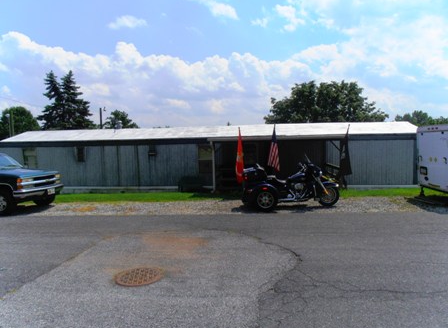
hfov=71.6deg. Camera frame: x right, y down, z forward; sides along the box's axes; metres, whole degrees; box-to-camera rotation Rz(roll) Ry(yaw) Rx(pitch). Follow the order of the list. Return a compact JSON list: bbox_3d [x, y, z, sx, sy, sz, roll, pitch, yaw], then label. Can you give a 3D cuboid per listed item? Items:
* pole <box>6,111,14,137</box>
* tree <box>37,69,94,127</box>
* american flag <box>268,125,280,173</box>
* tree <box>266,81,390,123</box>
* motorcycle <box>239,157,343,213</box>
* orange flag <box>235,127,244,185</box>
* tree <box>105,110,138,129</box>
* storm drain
[{"bbox_3d":[-18.504,-1.906,27.151,0.320,5.499,0.320,-1,3,0],"label":"pole"},{"bbox_3d":[-18.143,-5.260,36.307,6.600,11.173,6.200,-1,3,0],"label":"tree"},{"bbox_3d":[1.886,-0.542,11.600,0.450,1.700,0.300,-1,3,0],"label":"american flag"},{"bbox_3d":[9.982,-3.986,30.225,12.000,8.173,11.000,-1,3,0],"label":"tree"},{"bbox_3d":[1.756,0.481,8.111,2.620,1.430,1.300,-1,3,-2],"label":"motorcycle"},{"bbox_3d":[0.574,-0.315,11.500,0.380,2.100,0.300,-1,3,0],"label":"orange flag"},{"bbox_3d":[-14.775,-3.993,45.207,5.000,7.529,5.000,-1,3,0],"label":"tree"},{"bbox_3d":[-1.102,1.467,4.050,0.630,0.040,0.630,-1,3,0],"label":"storm drain"}]

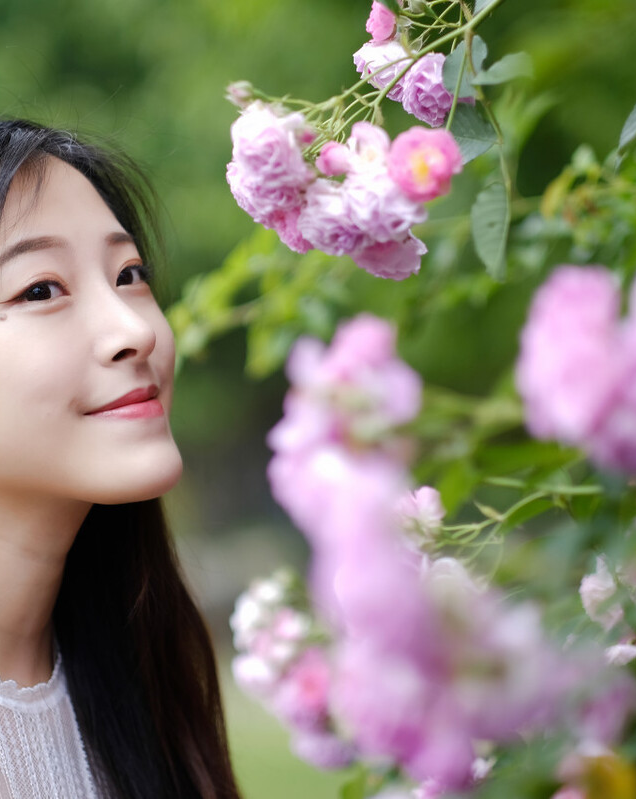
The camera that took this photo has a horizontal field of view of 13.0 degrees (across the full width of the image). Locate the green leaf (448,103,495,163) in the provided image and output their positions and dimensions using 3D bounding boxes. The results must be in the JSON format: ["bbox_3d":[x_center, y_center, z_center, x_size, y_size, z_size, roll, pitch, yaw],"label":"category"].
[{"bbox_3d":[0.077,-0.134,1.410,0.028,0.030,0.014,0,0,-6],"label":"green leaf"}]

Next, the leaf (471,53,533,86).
[{"bbox_3d":[0.093,-0.167,1.420,0.037,0.017,0.020,0,0,-37],"label":"leaf"}]

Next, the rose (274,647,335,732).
[{"bbox_3d":[-0.006,0.155,1.500,0.034,0.046,0.034,0,0,14],"label":"rose"}]

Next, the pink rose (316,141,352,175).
[{"bbox_3d":[0.008,-0.118,1.370,0.019,0.018,0.019,0,0,0],"label":"pink rose"}]

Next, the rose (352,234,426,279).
[{"bbox_3d":[0.035,-0.072,1.380,0.036,0.027,0.032,0,0,-14],"label":"rose"}]

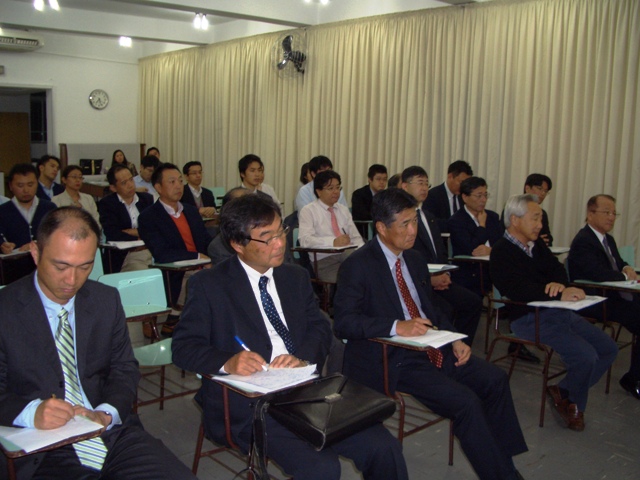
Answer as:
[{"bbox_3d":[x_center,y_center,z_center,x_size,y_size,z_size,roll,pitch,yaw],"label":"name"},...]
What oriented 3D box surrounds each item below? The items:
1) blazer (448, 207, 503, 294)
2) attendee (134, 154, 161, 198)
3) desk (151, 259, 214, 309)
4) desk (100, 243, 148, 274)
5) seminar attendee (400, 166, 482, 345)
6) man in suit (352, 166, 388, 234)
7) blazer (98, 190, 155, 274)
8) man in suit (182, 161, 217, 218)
[{"bbox_3d":[1.150,0.055,4.882,0.500,0.620,0.400,-5,11,-40],"label":"blazer"},{"bbox_3d":[-1.610,-0.222,6.500,0.500,1.224,0.760,-6,12,-40],"label":"attendee"},{"bbox_3d":[-0.851,0.298,4.080,0.380,0.320,0.320,-6,12,-40],"label":"desk"},{"bbox_3d":[-1.312,0.190,4.622,0.380,0.320,0.320,-6,12,-40],"label":"desk"},{"bbox_3d":[0.761,0.186,4.312,0.520,1.323,0.820,-5,11,-40],"label":"seminar attendee"},{"bbox_3d":[0.607,-0.007,5.604,0.500,1.262,0.760,-6,12,-40],"label":"man in suit"},{"bbox_3d":[-1.446,-0.094,4.866,0.480,0.600,0.350,-6,12,-40],"label":"blazer"},{"bbox_3d":[-1.204,-0.186,6.687,0.500,1.236,0.800,-5,11,-39],"label":"man in suit"}]

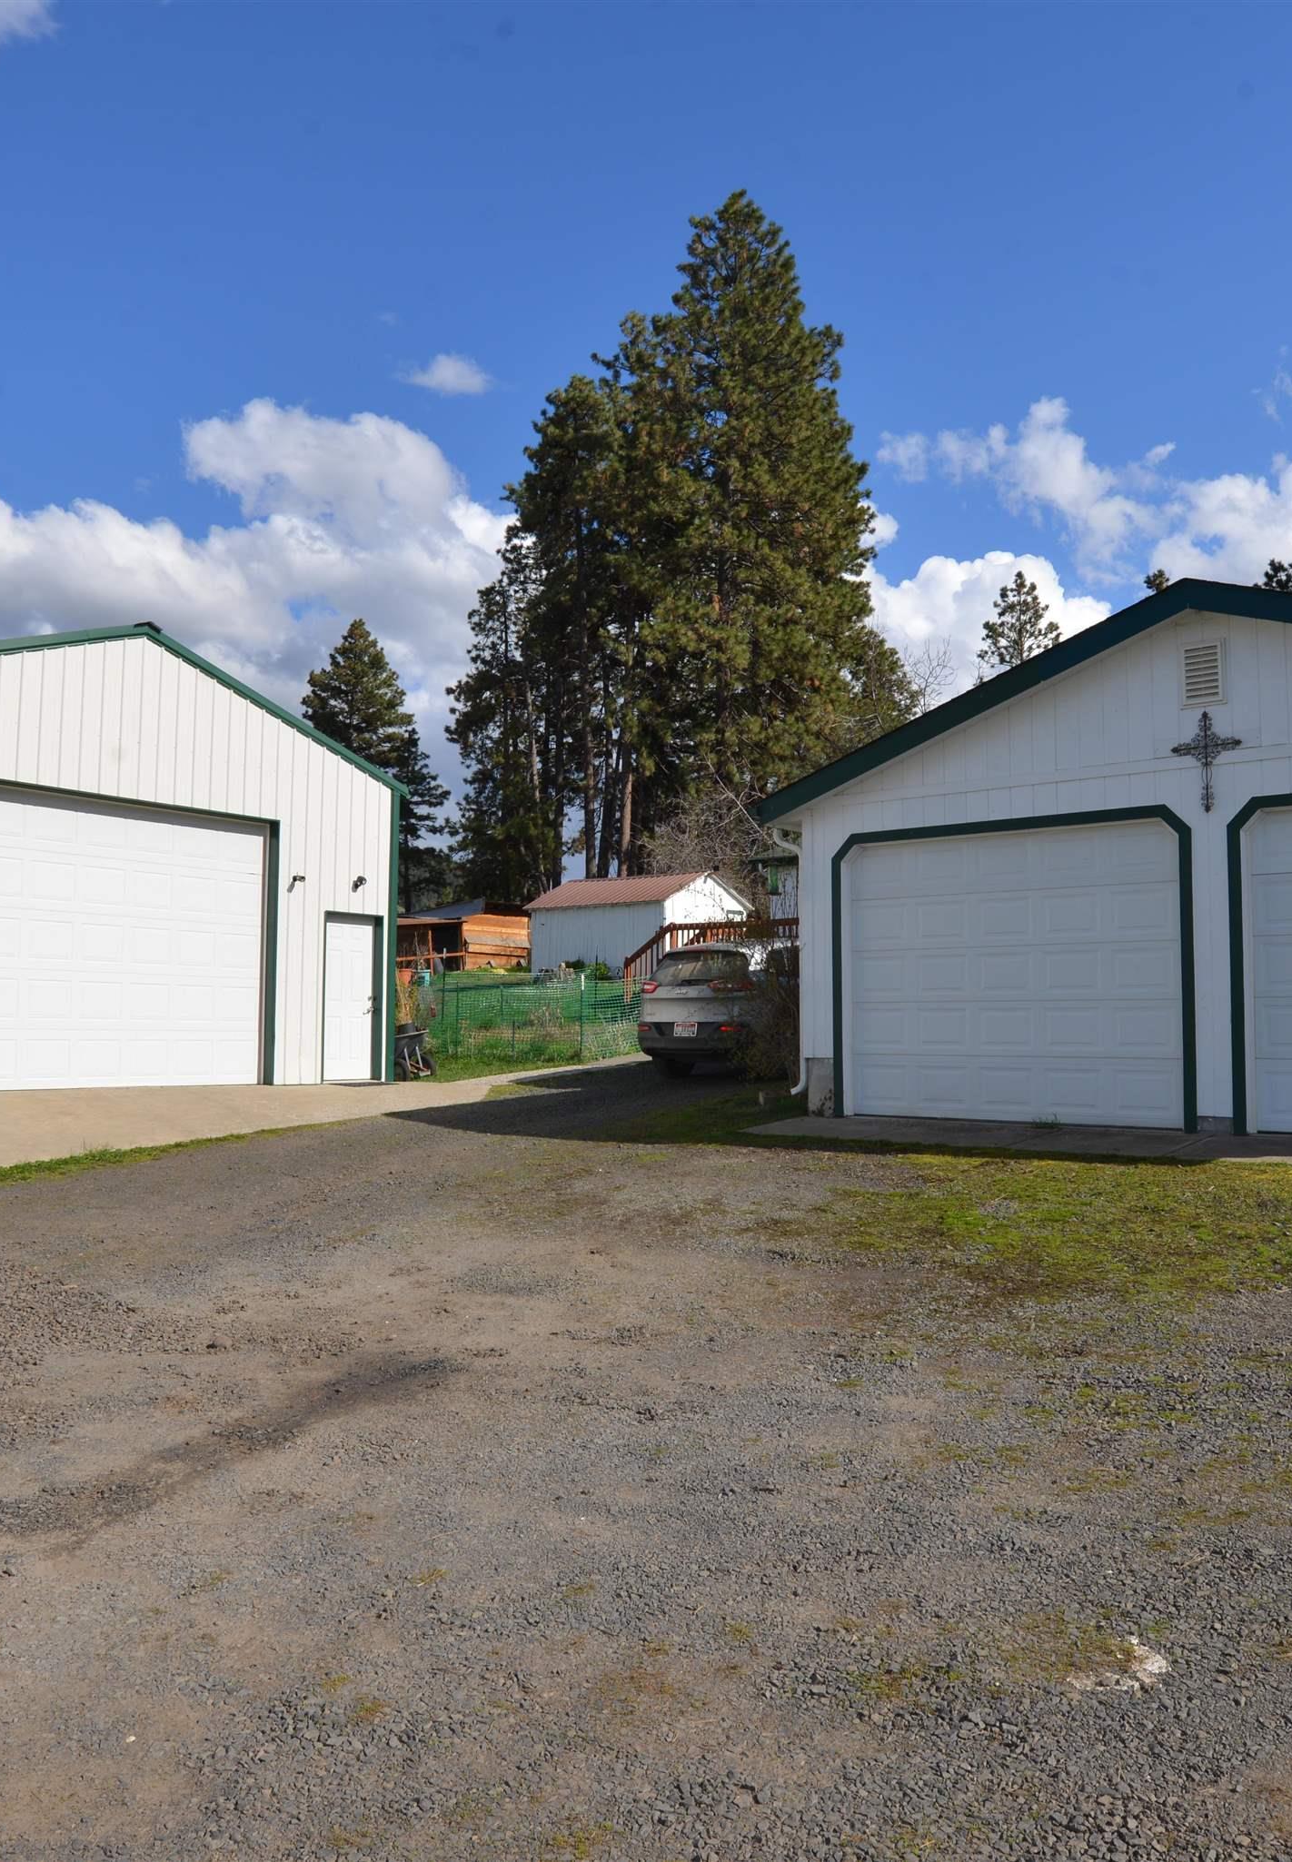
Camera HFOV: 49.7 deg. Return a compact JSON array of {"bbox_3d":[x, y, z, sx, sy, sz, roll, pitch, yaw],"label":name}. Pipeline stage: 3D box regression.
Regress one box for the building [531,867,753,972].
[{"bbox_3d":[-0.150,-0.122,51.978,6.630,3.800,5.564,-3,-5,38],"label":"building"}]

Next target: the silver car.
[{"bbox_3d":[1.984,1.175,19.389,1.860,1.680,4.620,-3,-5,39],"label":"silver car"}]

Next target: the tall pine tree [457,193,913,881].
[{"bbox_3d":[1.524,-15.048,58.802,19.594,33.460,15.500,0,-4,1],"label":"tall pine tree"}]

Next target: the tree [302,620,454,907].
[{"bbox_3d":[-16.342,-8.528,84.254,9.297,20.850,9.000,1,-4,-11],"label":"tree"}]

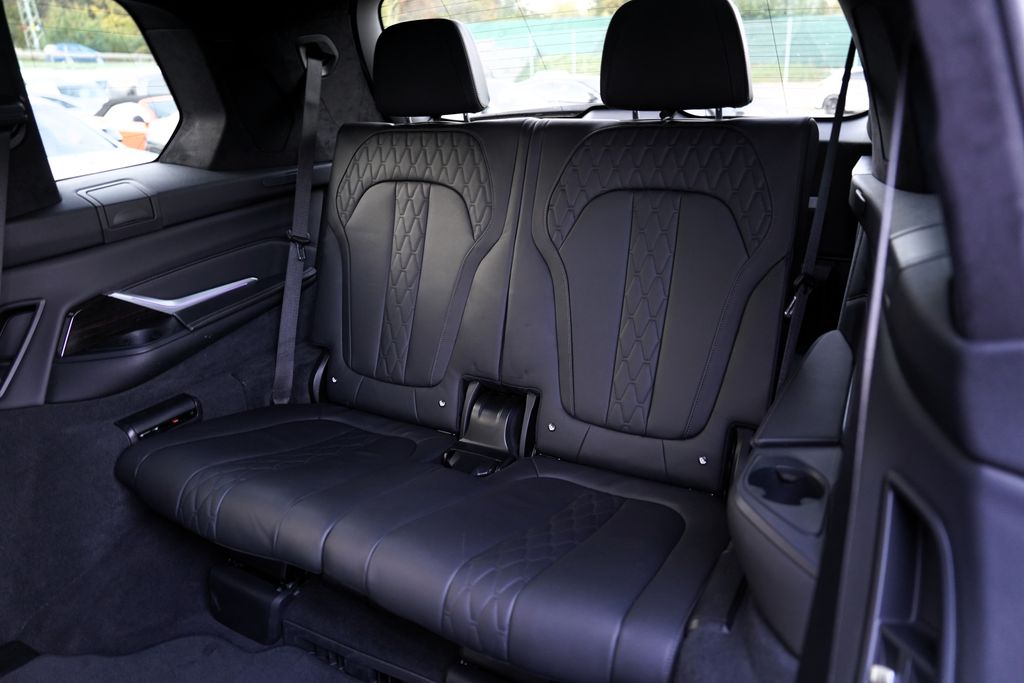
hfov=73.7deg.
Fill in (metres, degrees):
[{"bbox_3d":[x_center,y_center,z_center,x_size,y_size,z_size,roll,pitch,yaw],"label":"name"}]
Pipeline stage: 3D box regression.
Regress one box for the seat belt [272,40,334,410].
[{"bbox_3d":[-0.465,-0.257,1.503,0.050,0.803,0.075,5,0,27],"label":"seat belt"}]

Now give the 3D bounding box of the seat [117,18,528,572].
[{"bbox_3d":[-0.306,-0.154,1.236,0.490,0.810,0.750,9,23,27],"label":"seat"}]

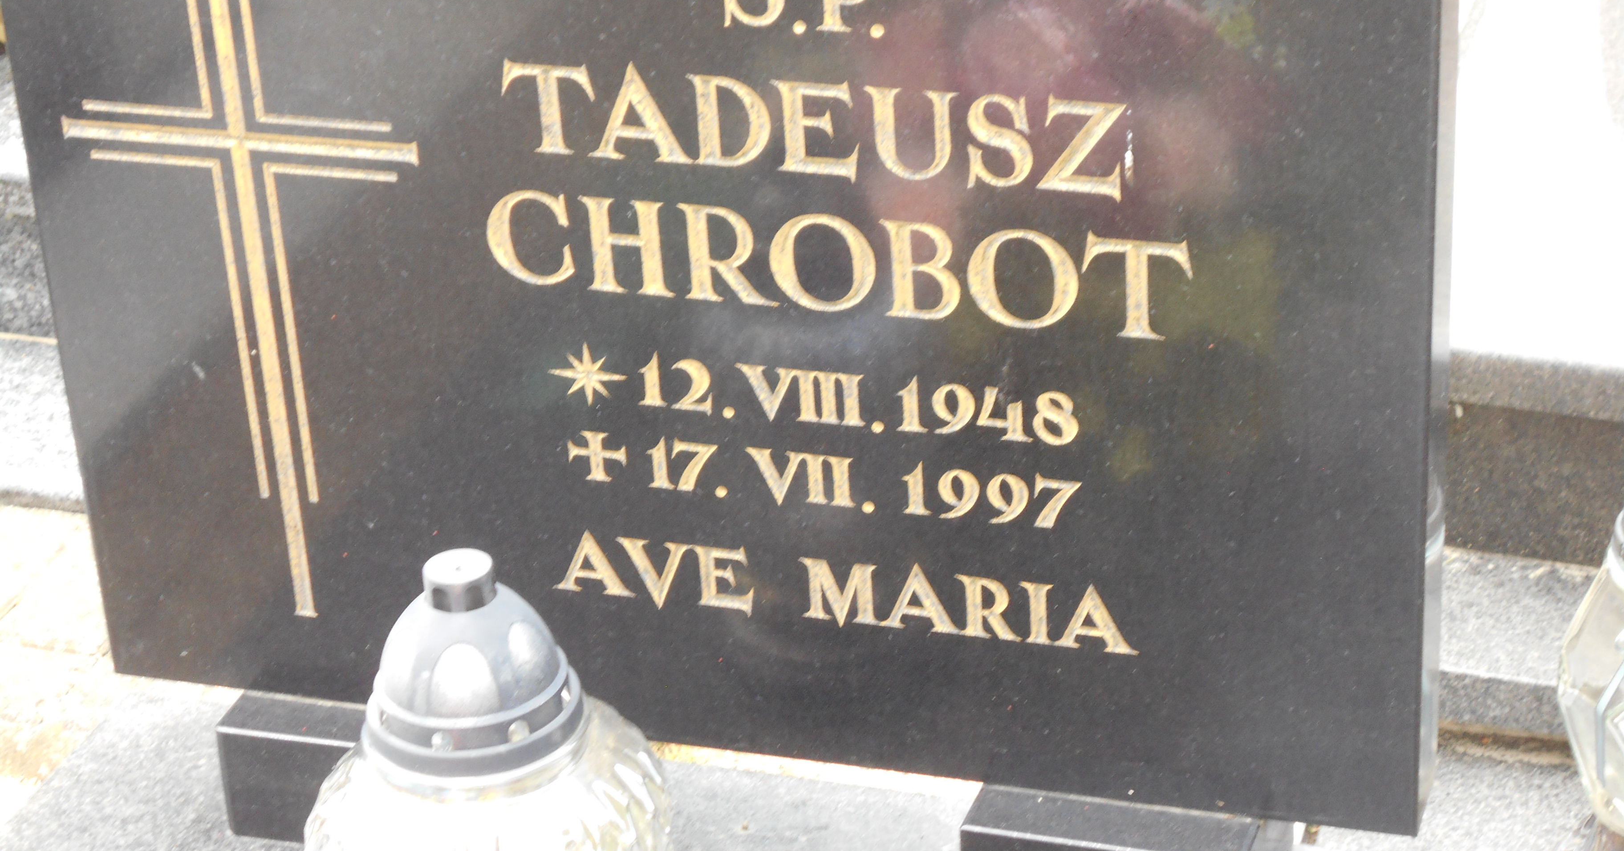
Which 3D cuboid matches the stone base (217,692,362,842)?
[{"bbox_3d":[-0.220,0.165,1.867,0.138,0.066,0.115,6,29,17],"label":"stone base"}]

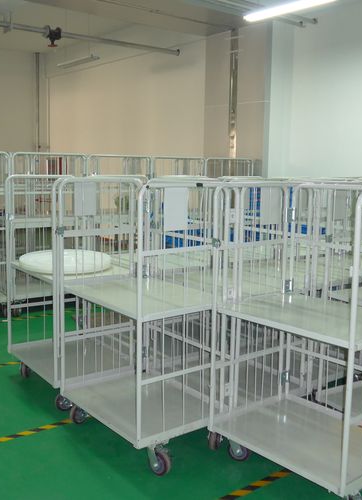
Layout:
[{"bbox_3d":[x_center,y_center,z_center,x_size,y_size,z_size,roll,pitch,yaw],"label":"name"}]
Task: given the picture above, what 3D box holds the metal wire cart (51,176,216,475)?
[{"bbox_3d":[-0.213,0.360,3.183,0.633,1.502,0.822,-5,10,-38],"label":"metal wire cart"}]

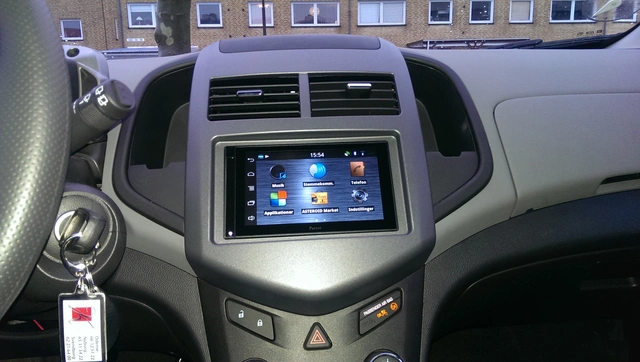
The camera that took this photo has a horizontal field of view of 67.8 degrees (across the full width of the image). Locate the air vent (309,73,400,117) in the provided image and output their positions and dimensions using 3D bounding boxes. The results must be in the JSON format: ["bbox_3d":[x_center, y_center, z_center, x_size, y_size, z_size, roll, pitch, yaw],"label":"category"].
[{"bbox_3d":[0.037,-0.092,0.534,0.098,0.056,0.030,-2,-23,-4],"label":"air vent"}]

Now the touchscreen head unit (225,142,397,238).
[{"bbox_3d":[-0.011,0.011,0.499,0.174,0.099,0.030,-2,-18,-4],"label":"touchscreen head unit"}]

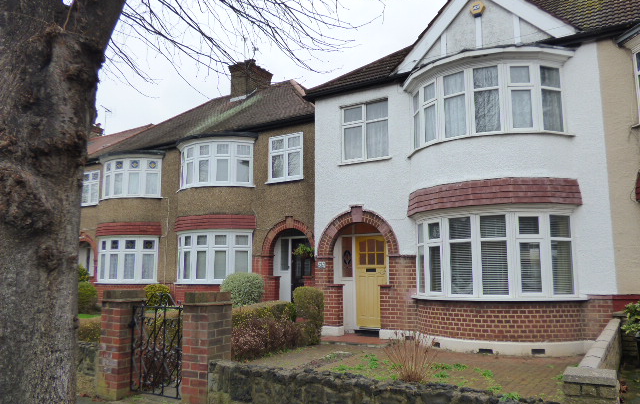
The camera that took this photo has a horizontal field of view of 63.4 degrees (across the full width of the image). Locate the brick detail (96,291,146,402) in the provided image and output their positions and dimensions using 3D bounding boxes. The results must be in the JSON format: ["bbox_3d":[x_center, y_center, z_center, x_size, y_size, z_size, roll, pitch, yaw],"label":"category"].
[{"bbox_3d":[-2.244,1.573,5.826,0.363,1.168,0.352,-5,-9,32],"label":"brick detail"}]

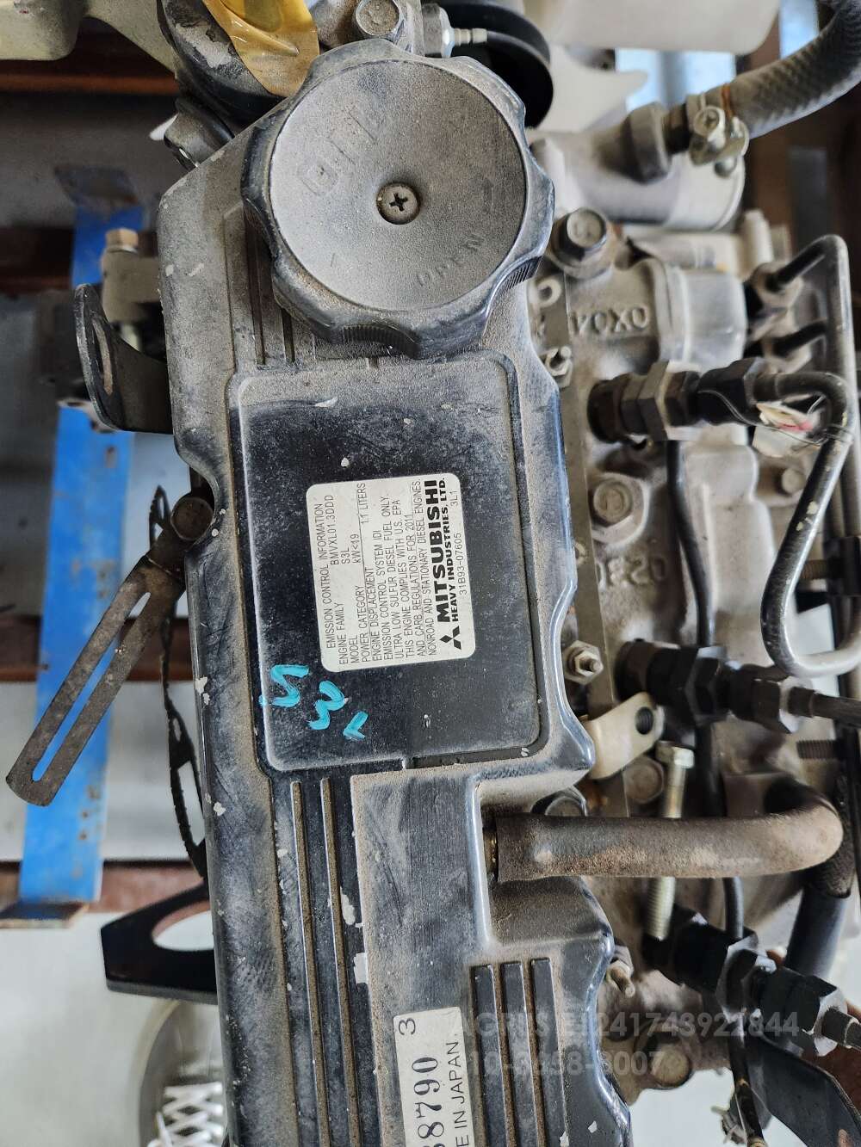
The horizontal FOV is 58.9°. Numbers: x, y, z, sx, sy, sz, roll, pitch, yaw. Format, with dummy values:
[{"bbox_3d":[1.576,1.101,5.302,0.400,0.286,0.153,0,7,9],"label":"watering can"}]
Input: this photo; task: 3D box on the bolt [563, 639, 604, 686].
[{"bbox_3d":[0.047,0.027,0.229,0.013,0.018,0.013,-5,88,-1],"label":"bolt"}]

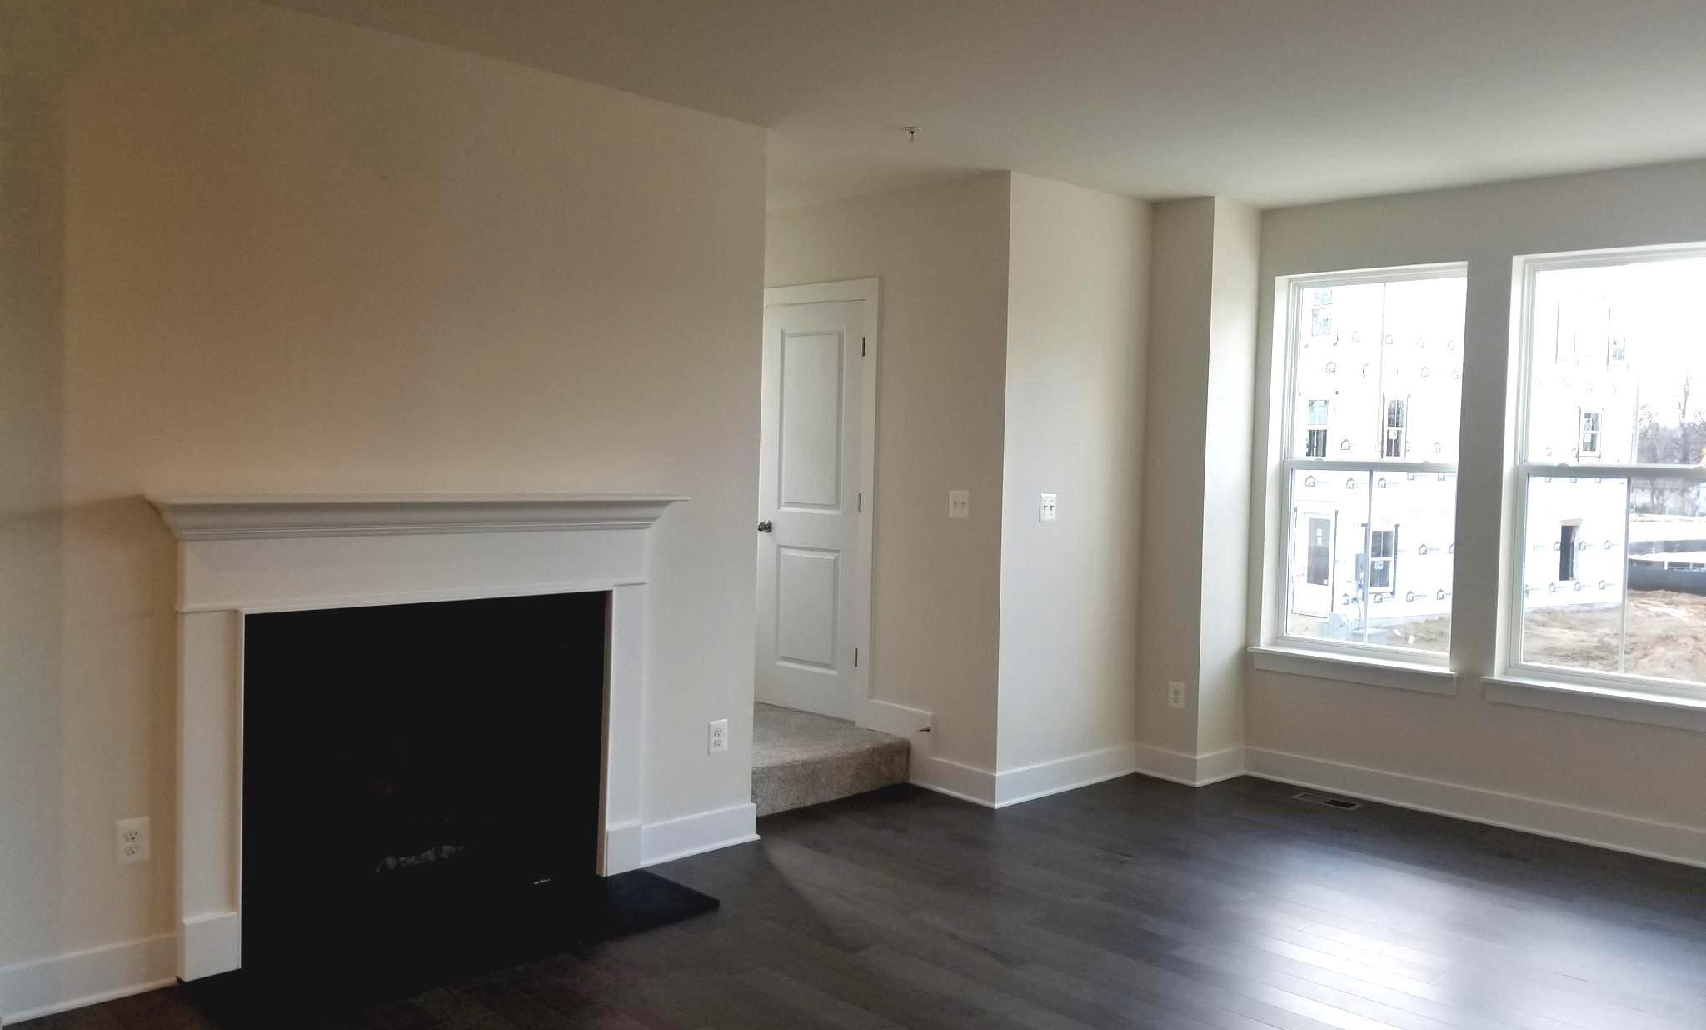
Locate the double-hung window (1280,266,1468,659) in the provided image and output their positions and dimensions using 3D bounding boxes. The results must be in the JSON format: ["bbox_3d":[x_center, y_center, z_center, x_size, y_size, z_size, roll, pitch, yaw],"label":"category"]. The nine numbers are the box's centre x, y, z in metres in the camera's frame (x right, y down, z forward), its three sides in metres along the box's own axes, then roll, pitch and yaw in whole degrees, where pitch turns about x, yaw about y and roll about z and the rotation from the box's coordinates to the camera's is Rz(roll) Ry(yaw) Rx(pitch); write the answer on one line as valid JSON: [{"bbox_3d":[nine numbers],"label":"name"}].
[{"bbox_3d":[2.374,-0.222,5.859,0.100,1.757,0.886,-1,3,-43],"label":"double-hung window"}]

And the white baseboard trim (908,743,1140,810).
[{"bbox_3d":[0.807,1.173,6.048,1.029,0.140,0.556,-1,3,-43],"label":"white baseboard trim"}]

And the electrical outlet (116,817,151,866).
[{"bbox_3d":[-1.940,0.886,3.464,0.080,0.122,0.010,-1,3,-43],"label":"electrical outlet"}]

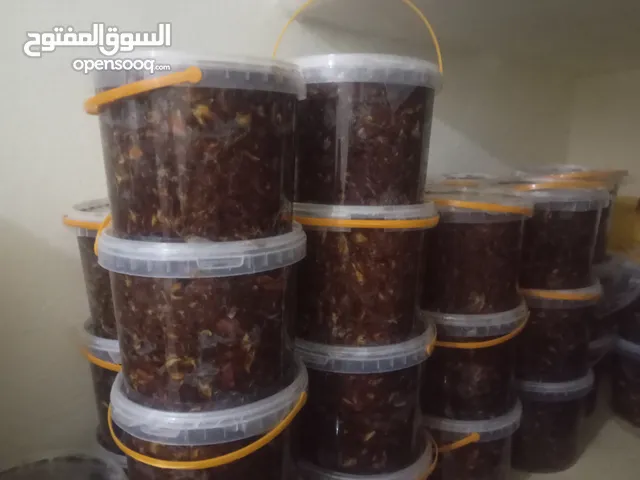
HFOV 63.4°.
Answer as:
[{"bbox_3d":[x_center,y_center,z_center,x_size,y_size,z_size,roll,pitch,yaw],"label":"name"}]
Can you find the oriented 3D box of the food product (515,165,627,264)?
[{"bbox_3d":[0.553,-0.052,1.166,0.225,0.174,0.225,0,9,0],"label":"food product"}]

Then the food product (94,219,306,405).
[{"bbox_3d":[-0.128,0.069,0.596,0.226,0.174,0.226,0,9,0],"label":"food product"}]

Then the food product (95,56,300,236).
[{"bbox_3d":[-0.127,-0.097,0.580,0.228,0.175,0.228,0,9,0],"label":"food product"}]

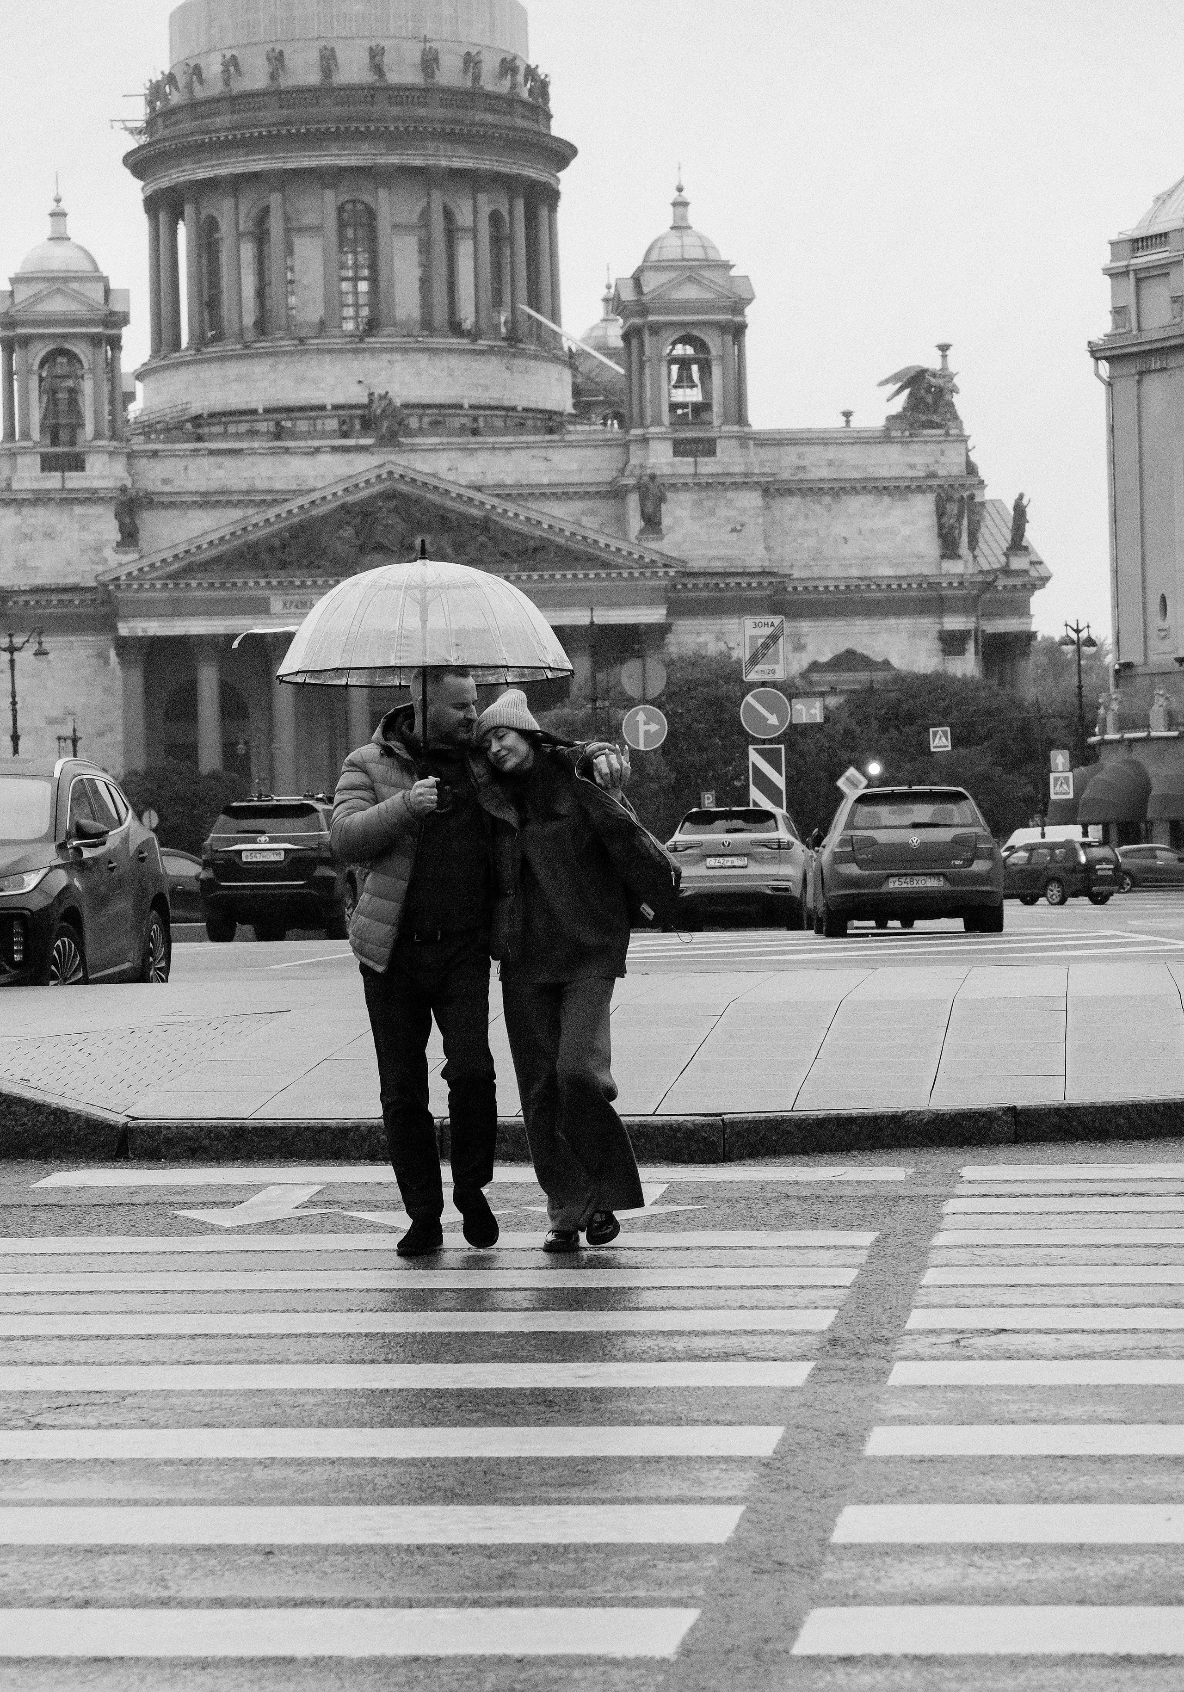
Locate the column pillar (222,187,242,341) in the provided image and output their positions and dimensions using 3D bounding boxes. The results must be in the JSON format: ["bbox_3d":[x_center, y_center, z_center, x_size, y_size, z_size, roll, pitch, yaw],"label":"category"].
[{"bbox_3d":[-29.110,-47.042,330.512,1.500,12.768,1.500,-1,0,-6],"label":"column pillar"}]

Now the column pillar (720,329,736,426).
[{"bbox_3d":[11.027,-38.129,331.900,1.120,8.000,1.120,-2,0,-6],"label":"column pillar"}]

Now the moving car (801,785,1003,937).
[{"bbox_3d":[3.111,0.139,41.129,1.800,1.450,4.260,-1,0,1],"label":"moving car"}]

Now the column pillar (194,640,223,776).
[{"bbox_3d":[-28.628,-7.344,307.400,2.000,16.800,2.000,-2,0,-5],"label":"column pillar"}]

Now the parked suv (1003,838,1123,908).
[{"bbox_3d":[11.681,0.707,107.000,1.820,1.700,4.550,-2,0,-41],"label":"parked suv"}]

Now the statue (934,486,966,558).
[{"bbox_3d":[29.244,-26.394,335.000,2.600,5.700,1.600,-2,0,-5],"label":"statue"}]

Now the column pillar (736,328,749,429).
[{"bbox_3d":[11.800,-36.529,318.442,1.300,7.770,1.300,-1,0,-6],"label":"column pillar"}]

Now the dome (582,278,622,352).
[{"bbox_3d":[1.574,-48.460,374.347,6.000,6.977,6.000,-1,0,-6],"label":"dome"}]

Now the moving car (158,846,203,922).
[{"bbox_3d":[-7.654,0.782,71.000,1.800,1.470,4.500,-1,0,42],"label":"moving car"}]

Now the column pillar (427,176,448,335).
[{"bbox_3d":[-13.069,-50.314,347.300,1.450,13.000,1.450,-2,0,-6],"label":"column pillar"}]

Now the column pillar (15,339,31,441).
[{"bbox_3d":[-45.318,-36.324,325.800,1.120,8.000,1.120,-2,0,-6],"label":"column pillar"}]

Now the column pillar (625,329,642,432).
[{"bbox_3d":[3.446,-37.951,333.300,1.120,8.000,1.120,-2,0,-6],"label":"column pillar"}]

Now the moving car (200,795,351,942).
[{"bbox_3d":[-3.800,0.300,55.200,1.890,1.900,4.820,-2,0,7],"label":"moving car"}]

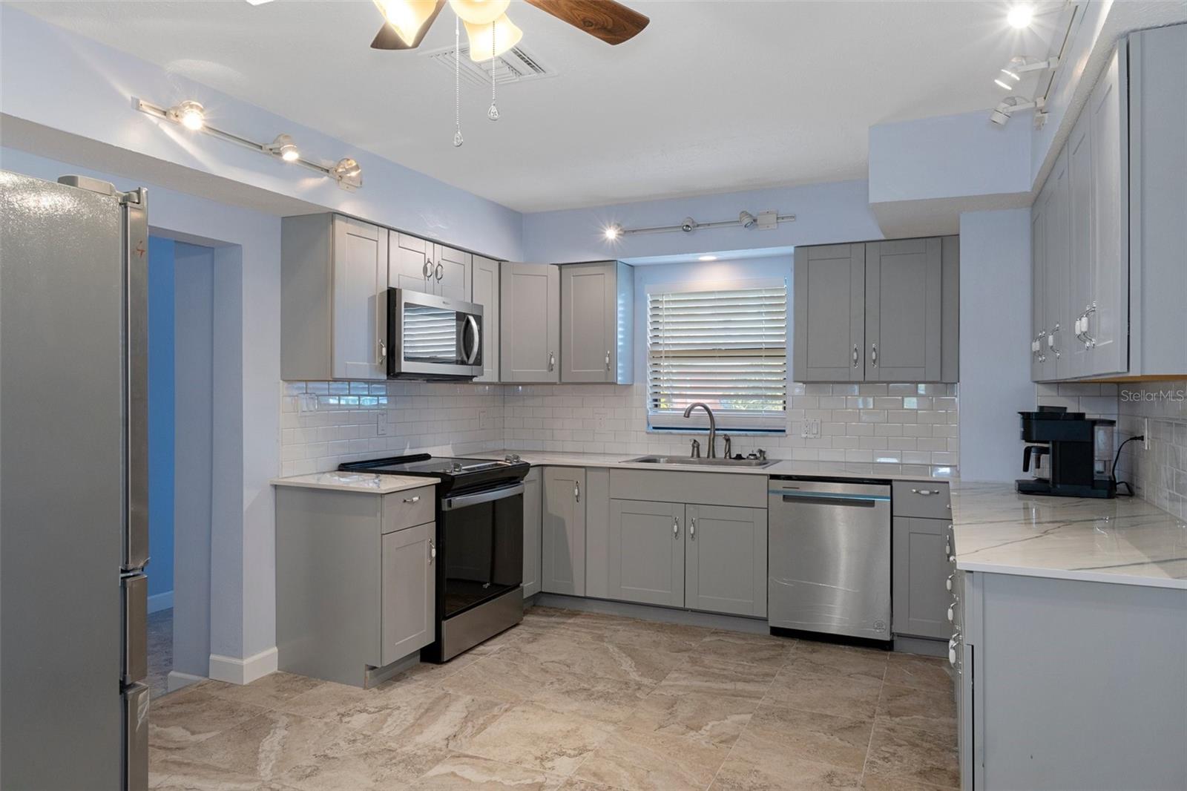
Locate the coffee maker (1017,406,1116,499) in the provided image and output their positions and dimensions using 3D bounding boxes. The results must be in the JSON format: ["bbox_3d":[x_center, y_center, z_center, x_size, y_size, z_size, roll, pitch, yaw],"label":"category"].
[{"bbox_3d":[1.968,0.232,3.031,0.335,0.345,0.200,0,0,28],"label":"coffee maker"}]

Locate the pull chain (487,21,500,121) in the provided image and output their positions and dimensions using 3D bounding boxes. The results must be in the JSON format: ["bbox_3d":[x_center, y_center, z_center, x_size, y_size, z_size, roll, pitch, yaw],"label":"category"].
[{"bbox_3d":[-0.197,-0.644,1.430,0.026,0.207,0.022,0,0,0],"label":"pull chain"}]

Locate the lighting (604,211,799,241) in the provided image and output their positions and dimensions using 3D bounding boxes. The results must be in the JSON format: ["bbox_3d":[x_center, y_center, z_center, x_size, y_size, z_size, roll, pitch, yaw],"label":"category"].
[{"bbox_3d":[0.584,-1.012,4.301,1.170,0.110,0.110,0,0,23],"label":"lighting"}]

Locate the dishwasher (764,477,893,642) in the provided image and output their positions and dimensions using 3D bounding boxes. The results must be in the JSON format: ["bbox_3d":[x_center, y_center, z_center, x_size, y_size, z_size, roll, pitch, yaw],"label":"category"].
[{"bbox_3d":[1.337,0.859,4.022,0.600,0.830,0.605,0,0,25],"label":"dishwasher"}]

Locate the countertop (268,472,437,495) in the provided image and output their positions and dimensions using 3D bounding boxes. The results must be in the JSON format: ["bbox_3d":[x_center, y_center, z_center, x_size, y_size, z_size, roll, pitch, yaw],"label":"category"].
[{"bbox_3d":[-1.128,0.412,3.462,0.657,0.030,0.403,0,0,25],"label":"countertop"}]

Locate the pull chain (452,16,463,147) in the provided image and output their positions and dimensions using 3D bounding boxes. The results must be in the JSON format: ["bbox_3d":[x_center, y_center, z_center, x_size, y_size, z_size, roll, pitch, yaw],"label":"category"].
[{"bbox_3d":[-0.280,-0.651,1.500,0.018,0.272,0.018,0,0,0],"label":"pull chain"}]

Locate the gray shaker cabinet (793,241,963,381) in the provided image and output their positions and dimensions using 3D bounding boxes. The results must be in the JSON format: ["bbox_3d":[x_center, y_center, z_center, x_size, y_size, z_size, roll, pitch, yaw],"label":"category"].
[{"bbox_3d":[1.589,-0.454,4.098,0.836,0.766,0.320,0,0,25],"label":"gray shaker cabinet"}]

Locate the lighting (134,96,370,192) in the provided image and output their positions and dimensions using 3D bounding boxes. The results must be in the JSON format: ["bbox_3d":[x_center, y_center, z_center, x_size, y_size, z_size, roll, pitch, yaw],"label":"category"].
[{"bbox_3d":[-1.317,-1.012,2.948,0.110,0.115,1.060,0,0,25],"label":"lighting"}]

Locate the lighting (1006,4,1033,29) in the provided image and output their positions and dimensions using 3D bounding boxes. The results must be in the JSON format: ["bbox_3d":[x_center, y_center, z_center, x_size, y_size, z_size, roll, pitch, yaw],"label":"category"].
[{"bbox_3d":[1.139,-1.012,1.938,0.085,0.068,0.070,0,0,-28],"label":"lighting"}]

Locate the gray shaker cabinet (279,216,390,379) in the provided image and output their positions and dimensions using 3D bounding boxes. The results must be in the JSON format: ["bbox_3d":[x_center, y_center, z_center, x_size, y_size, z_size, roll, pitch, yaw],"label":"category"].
[{"bbox_3d":[-1.261,-0.460,3.558,0.320,0.766,0.376,0,0,25],"label":"gray shaker cabinet"}]

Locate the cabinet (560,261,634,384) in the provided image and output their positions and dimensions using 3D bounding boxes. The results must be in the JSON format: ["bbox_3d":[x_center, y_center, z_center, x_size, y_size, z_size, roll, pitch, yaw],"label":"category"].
[{"bbox_3d":[0.026,-0.462,4.788,0.393,0.773,0.320,0,0,23],"label":"cabinet"}]

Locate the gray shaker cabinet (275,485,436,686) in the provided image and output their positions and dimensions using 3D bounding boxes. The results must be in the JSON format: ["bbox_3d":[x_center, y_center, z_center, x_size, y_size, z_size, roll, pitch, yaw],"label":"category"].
[{"bbox_3d":[-1.128,0.868,3.473,0.640,0.876,0.376,0,0,25],"label":"gray shaker cabinet"}]

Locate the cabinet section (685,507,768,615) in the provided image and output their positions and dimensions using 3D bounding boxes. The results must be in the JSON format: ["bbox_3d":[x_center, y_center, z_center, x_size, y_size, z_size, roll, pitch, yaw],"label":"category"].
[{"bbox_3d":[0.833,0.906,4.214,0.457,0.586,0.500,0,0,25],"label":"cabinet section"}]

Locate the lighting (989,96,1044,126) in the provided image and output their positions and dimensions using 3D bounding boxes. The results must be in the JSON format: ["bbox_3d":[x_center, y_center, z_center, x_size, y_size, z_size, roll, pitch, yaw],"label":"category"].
[{"bbox_3d":[1.462,-0.983,2.499,0.175,0.105,0.072,0,0,25],"label":"lighting"}]

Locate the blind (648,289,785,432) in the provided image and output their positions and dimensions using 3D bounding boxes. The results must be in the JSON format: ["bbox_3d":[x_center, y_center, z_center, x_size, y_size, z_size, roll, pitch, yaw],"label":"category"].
[{"bbox_3d":[0.784,-0.232,4.672,0.905,0.925,0.065,0,0,23],"label":"blind"}]

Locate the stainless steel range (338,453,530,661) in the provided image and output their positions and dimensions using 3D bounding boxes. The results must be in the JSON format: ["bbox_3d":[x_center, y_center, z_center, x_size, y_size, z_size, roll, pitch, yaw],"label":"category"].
[{"bbox_3d":[-0.851,0.838,3.987,0.710,0.935,0.760,0,0,25],"label":"stainless steel range"}]

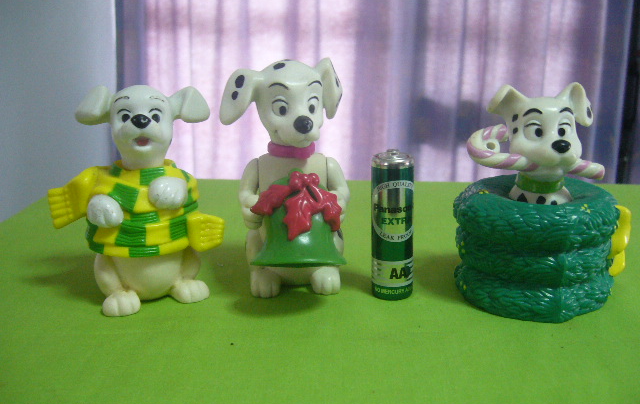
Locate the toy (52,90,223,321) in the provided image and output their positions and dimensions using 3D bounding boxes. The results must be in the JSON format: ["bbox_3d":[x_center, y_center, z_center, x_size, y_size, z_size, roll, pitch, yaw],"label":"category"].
[{"bbox_3d":[-0.064,-0.003,0.224,0.057,0.073,0.041,-5,11,-18],"label":"toy"}]

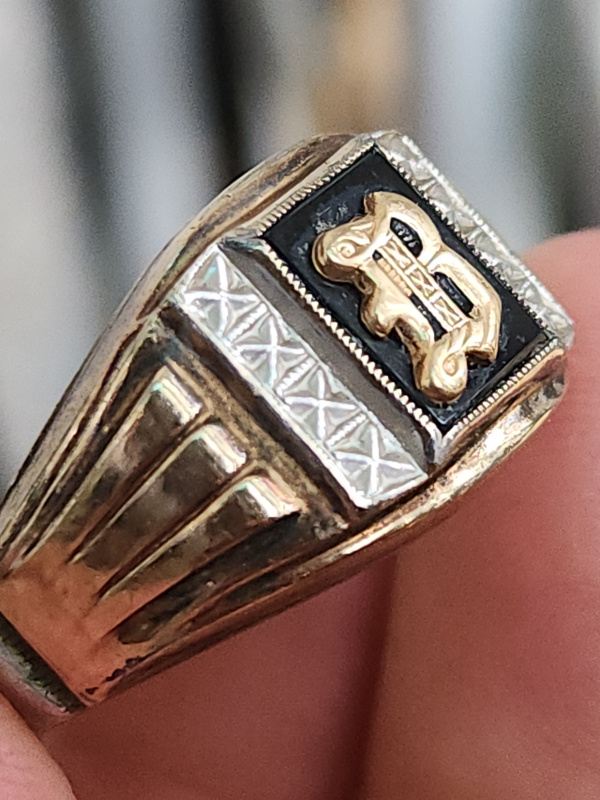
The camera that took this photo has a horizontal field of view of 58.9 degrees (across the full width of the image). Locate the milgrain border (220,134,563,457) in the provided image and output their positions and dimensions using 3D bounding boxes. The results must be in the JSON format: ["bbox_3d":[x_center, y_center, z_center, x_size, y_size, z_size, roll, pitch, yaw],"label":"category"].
[{"bbox_3d":[0.005,-0.005,0.025,0.011,0.002,0.013,-41,86,-25],"label":"milgrain border"}]

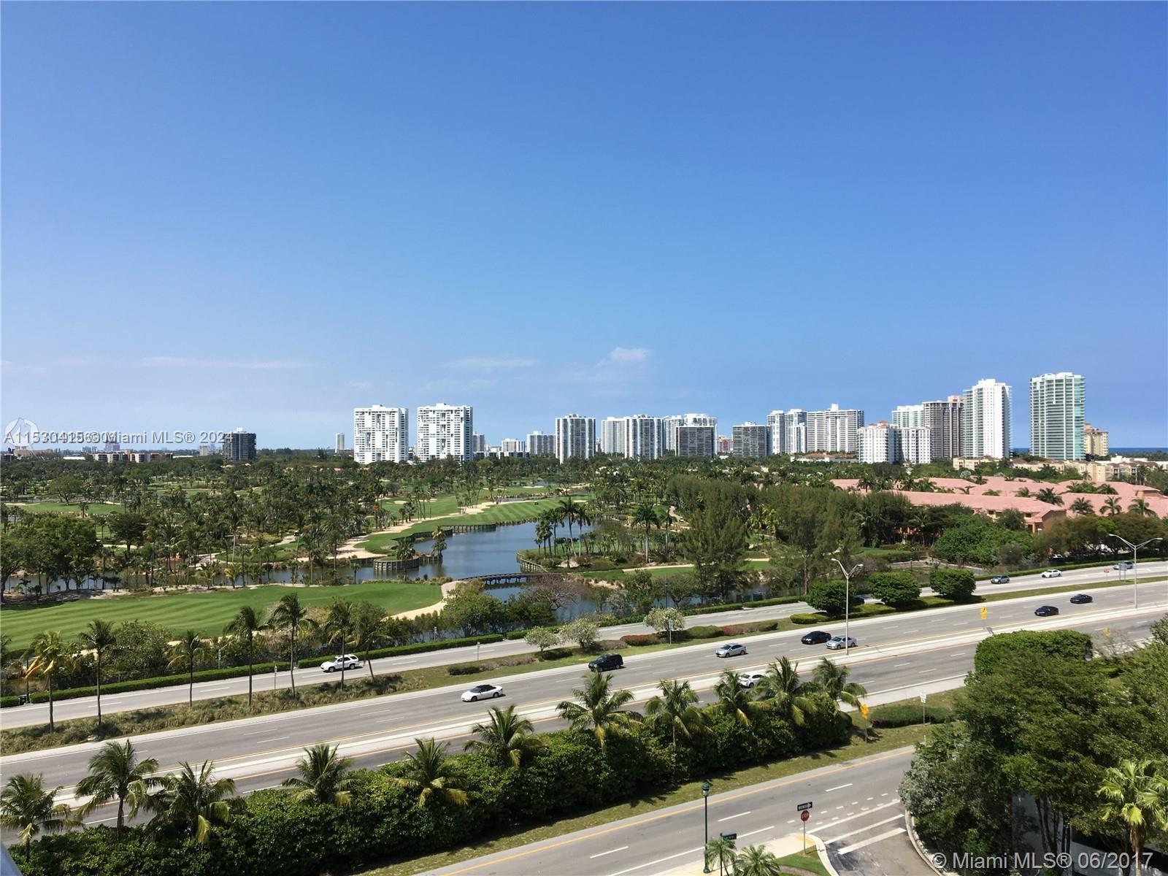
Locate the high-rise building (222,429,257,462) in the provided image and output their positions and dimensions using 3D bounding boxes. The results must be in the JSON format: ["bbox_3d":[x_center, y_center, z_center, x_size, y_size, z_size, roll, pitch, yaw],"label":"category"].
[{"bbox_3d":[-480.540,13.170,1364.940,37.000,52.500,28.000,0,0,6],"label":"high-rise building"}]

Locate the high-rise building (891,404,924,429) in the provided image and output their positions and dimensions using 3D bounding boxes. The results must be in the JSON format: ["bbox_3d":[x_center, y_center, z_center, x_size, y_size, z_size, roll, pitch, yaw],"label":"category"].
[{"bbox_3d":[534.515,-6.170,1610.000,54.000,95.764,32.000,0,0,10],"label":"high-rise building"}]

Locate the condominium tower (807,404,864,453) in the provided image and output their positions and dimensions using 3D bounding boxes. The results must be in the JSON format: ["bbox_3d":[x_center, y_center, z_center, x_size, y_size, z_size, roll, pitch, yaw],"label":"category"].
[{"bbox_3d":[364.830,-3.640,1420.070,76.000,87.000,20.000,0,-1,42],"label":"condominium tower"}]

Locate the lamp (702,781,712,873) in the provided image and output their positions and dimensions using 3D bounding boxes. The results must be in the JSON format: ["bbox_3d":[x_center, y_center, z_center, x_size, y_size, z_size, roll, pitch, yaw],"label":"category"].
[{"bbox_3d":[8.429,26.772,67.300,0.520,6.285,0.520,0,0,0],"label":"lamp"}]

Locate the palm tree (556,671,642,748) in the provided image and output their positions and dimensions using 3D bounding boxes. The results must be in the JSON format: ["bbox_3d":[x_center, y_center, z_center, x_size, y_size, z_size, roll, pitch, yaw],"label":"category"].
[{"bbox_3d":[1.305,25.127,84.800,7.000,9.843,6.700,0,0,0],"label":"palm tree"}]

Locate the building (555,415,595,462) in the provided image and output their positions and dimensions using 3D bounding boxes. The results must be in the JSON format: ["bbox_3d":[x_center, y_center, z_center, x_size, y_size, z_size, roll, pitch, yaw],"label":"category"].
[{"bbox_3d":[-12.448,3.039,1405.000,53.000,74.211,23.000,0,0,-23],"label":"building"}]

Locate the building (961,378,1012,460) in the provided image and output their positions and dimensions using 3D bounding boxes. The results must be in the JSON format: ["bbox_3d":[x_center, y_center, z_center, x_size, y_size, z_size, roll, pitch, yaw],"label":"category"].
[{"bbox_3d":[405.065,-10.142,985.120,40.000,94.000,29.000,-1,-1,42],"label":"building"}]

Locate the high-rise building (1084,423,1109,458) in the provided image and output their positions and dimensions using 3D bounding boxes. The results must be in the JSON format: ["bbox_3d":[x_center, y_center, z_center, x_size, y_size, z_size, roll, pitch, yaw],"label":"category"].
[{"bbox_3d":[547.750,10.290,1064.950,40.000,53.500,25.000,0,0,10],"label":"high-rise building"}]

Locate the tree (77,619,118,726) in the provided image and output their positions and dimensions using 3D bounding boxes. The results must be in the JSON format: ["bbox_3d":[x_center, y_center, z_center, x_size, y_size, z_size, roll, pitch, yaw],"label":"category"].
[{"bbox_3d":[-49.560,24.030,99.620,4.000,10.730,4.000,0,0,0],"label":"tree"}]

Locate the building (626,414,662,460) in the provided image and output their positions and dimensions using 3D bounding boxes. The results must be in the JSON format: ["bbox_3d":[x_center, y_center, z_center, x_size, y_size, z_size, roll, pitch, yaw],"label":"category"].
[{"bbox_3d":[88.632,3.285,1440.000,53.000,74.253,23.000,0,0,-20],"label":"building"}]

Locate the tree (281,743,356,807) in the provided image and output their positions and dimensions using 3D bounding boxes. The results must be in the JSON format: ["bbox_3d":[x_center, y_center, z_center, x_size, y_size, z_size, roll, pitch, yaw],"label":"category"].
[{"bbox_3d":[-18.763,25.716,69.584,5.100,7.870,5.100,0,-1,0],"label":"tree"}]

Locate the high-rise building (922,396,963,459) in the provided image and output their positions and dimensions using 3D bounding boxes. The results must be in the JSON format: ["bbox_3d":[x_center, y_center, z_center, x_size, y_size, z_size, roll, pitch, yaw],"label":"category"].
[{"bbox_3d":[454.812,-6.693,1230.000,56.000,90.998,28.000,0,0,-6],"label":"high-rise building"}]

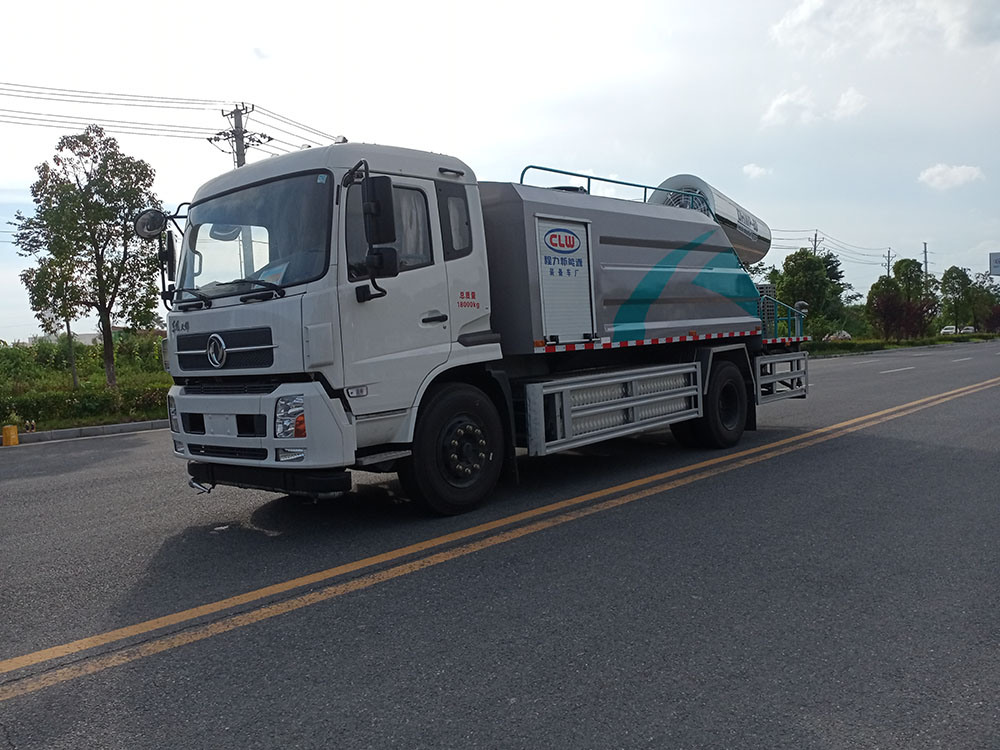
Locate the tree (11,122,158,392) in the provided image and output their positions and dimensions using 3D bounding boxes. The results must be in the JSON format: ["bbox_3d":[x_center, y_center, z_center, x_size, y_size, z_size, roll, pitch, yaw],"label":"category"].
[{"bbox_3d":[-8.967,-2.328,18.191,3.283,6.564,3.283,-3,2,0],"label":"tree"}]

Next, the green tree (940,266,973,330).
[{"bbox_3d":[46.892,-7.259,82.883,3.381,7.700,3.381,-3,2,0],"label":"green tree"}]

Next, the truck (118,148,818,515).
[{"bbox_3d":[0.789,-0.772,9.245,2.600,3.450,9.000,-1,2,40],"label":"truck"}]

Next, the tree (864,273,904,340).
[{"bbox_3d":[30.410,-5.019,63.774,3.154,5.798,3.154,-3,2,0],"label":"tree"}]

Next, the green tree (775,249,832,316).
[{"bbox_3d":[19.168,-4.587,50.770,3.640,6.687,3.640,-3,2,0],"label":"green tree"}]

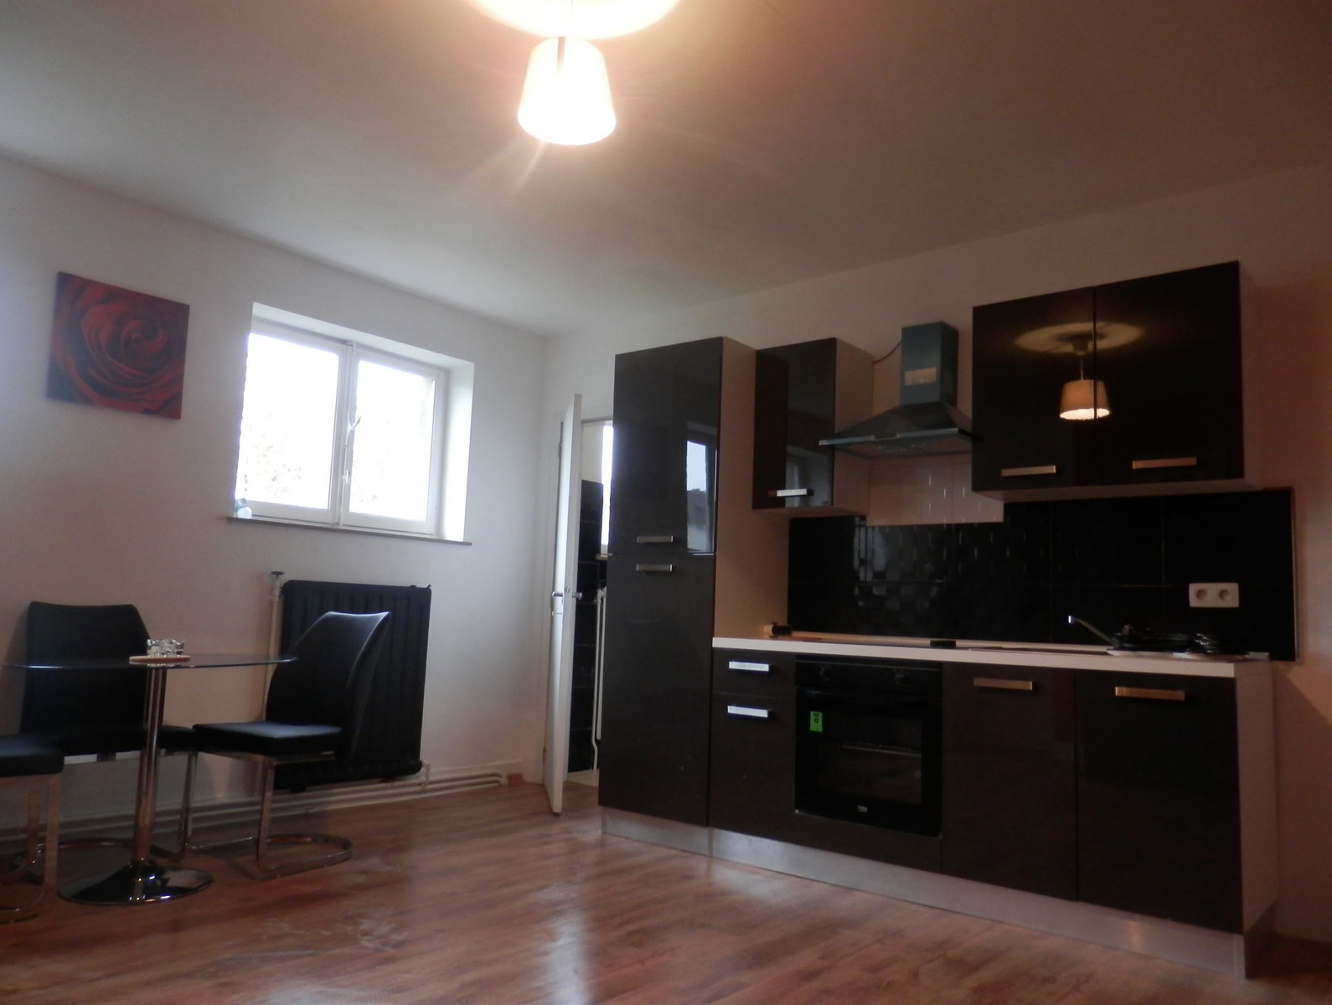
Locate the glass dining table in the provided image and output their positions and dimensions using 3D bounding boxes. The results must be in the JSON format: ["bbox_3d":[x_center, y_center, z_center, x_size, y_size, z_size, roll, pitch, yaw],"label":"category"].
[{"bbox_3d":[-1.731,0.905,3.250,0.880,0.745,0.880,-4,-9,39],"label":"glass dining table"}]

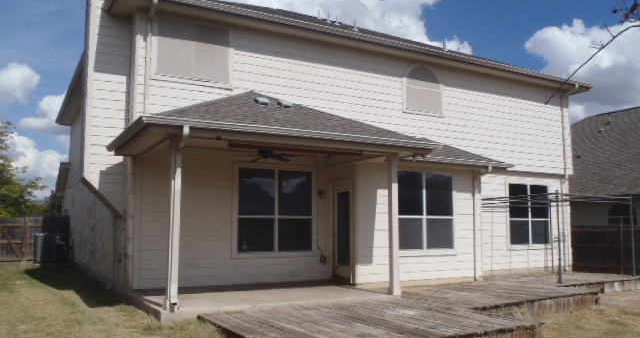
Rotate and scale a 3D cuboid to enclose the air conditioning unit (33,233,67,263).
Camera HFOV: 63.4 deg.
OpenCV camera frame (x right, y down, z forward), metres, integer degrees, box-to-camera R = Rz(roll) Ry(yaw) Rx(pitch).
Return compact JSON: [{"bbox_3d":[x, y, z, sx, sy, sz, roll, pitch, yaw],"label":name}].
[{"bbox_3d":[-9.266,2.733,17.731,0.900,1.000,0.800,3,-6,-30],"label":"air conditioning unit"}]

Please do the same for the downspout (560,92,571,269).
[{"bbox_3d":[7.556,0.336,15.928,0.120,5.490,0.200,3,-6,-30],"label":"downspout"}]

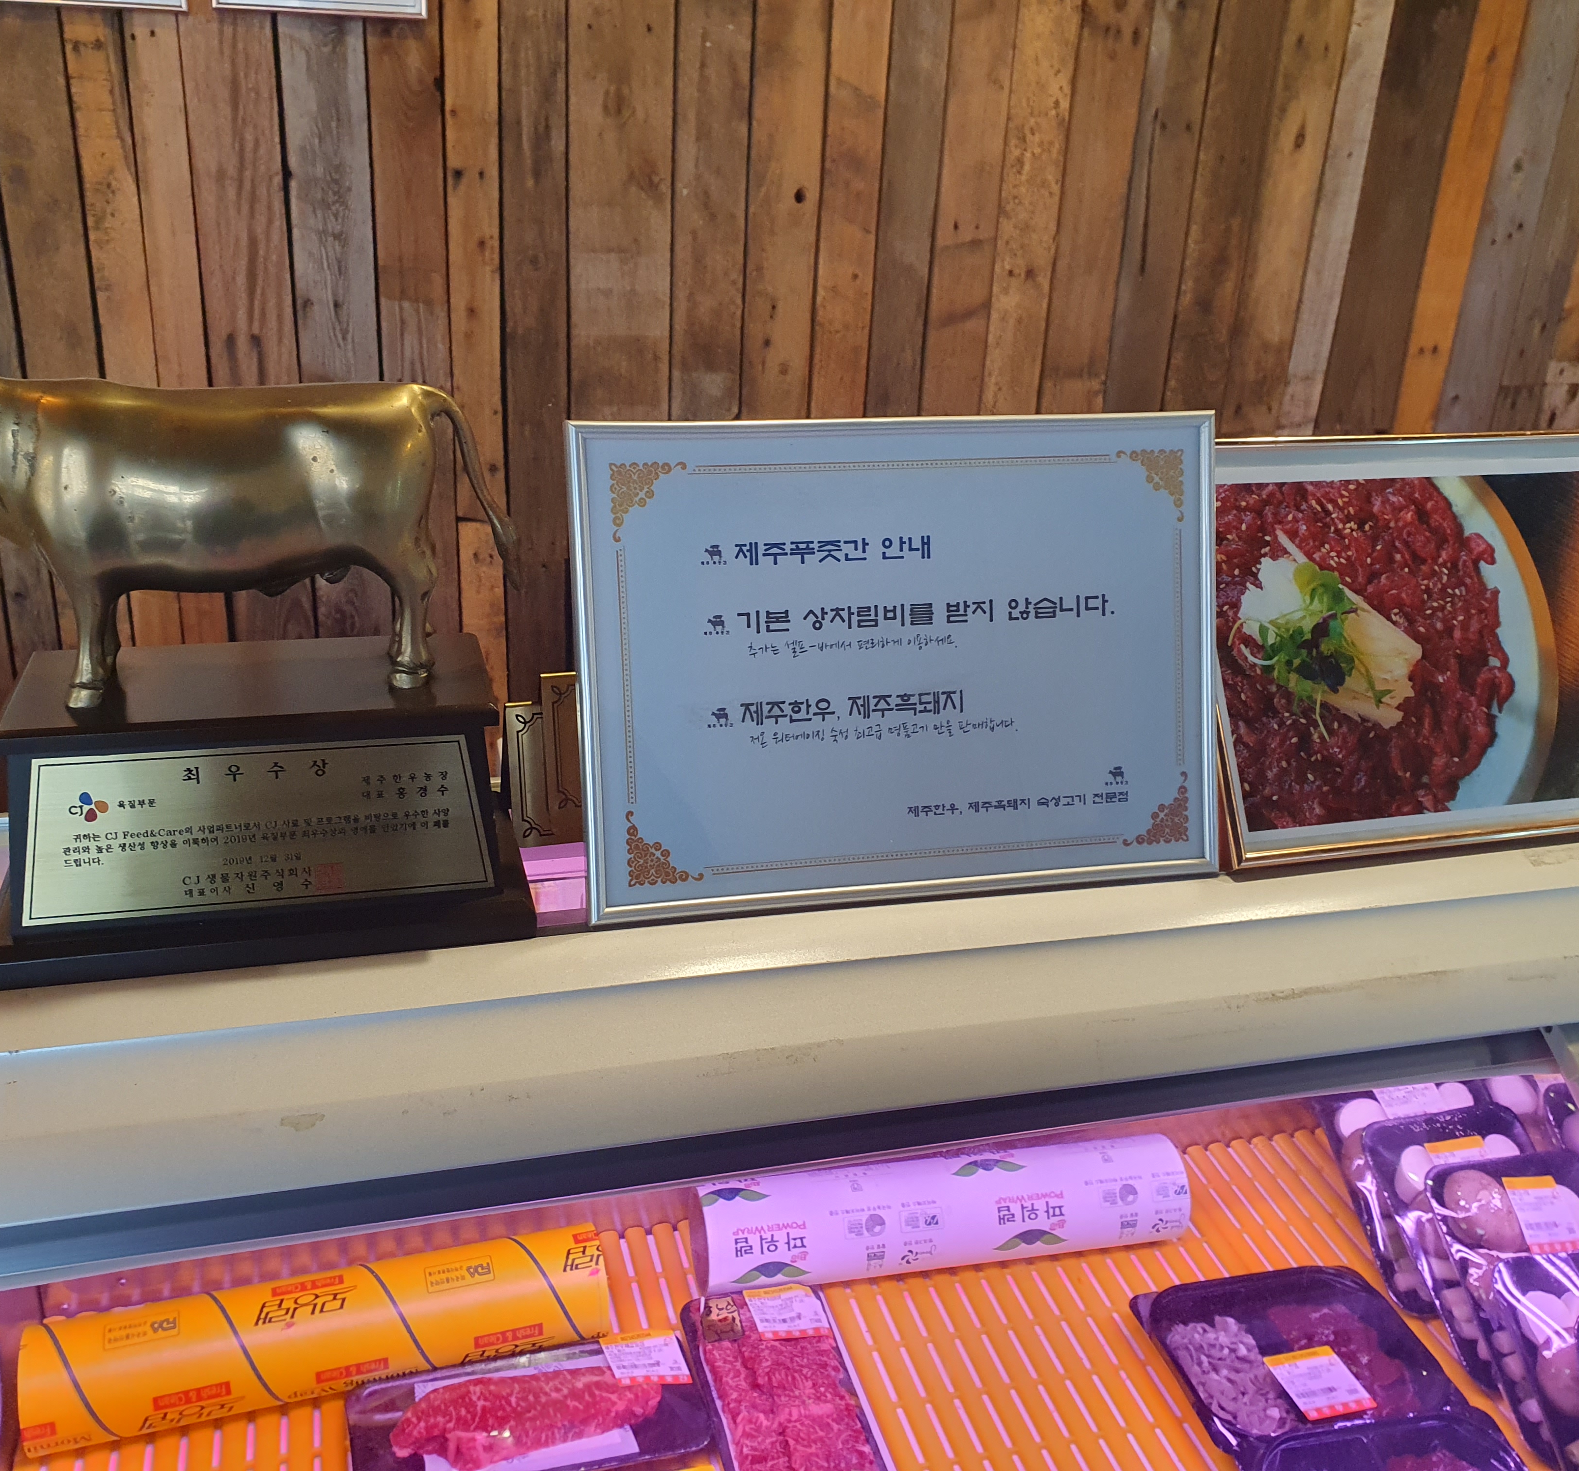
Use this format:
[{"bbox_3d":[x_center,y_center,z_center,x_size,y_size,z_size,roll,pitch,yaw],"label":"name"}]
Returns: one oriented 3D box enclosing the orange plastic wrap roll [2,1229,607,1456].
[{"bbox_3d":[-0.380,0.493,1.220,0.450,0.095,0.095,-4,23,-18],"label":"orange plastic wrap roll"}]

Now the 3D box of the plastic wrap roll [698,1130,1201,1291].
[{"bbox_3d":[0.142,0.442,1.361,0.452,0.095,0.095,-3,22,-13],"label":"plastic wrap roll"}]

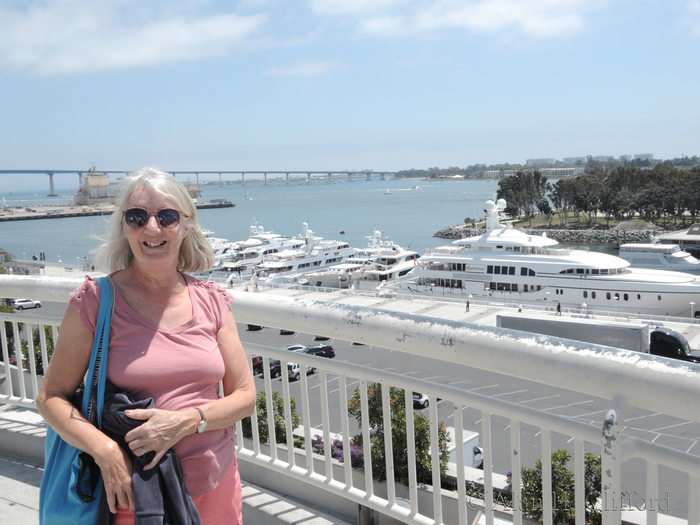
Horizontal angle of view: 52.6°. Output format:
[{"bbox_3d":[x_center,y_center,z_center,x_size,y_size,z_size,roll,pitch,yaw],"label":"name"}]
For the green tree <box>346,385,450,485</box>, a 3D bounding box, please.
[{"bbox_3d":[1.090,3.860,16.300,2.350,2.250,2.100,4,9,38],"label":"green tree"}]

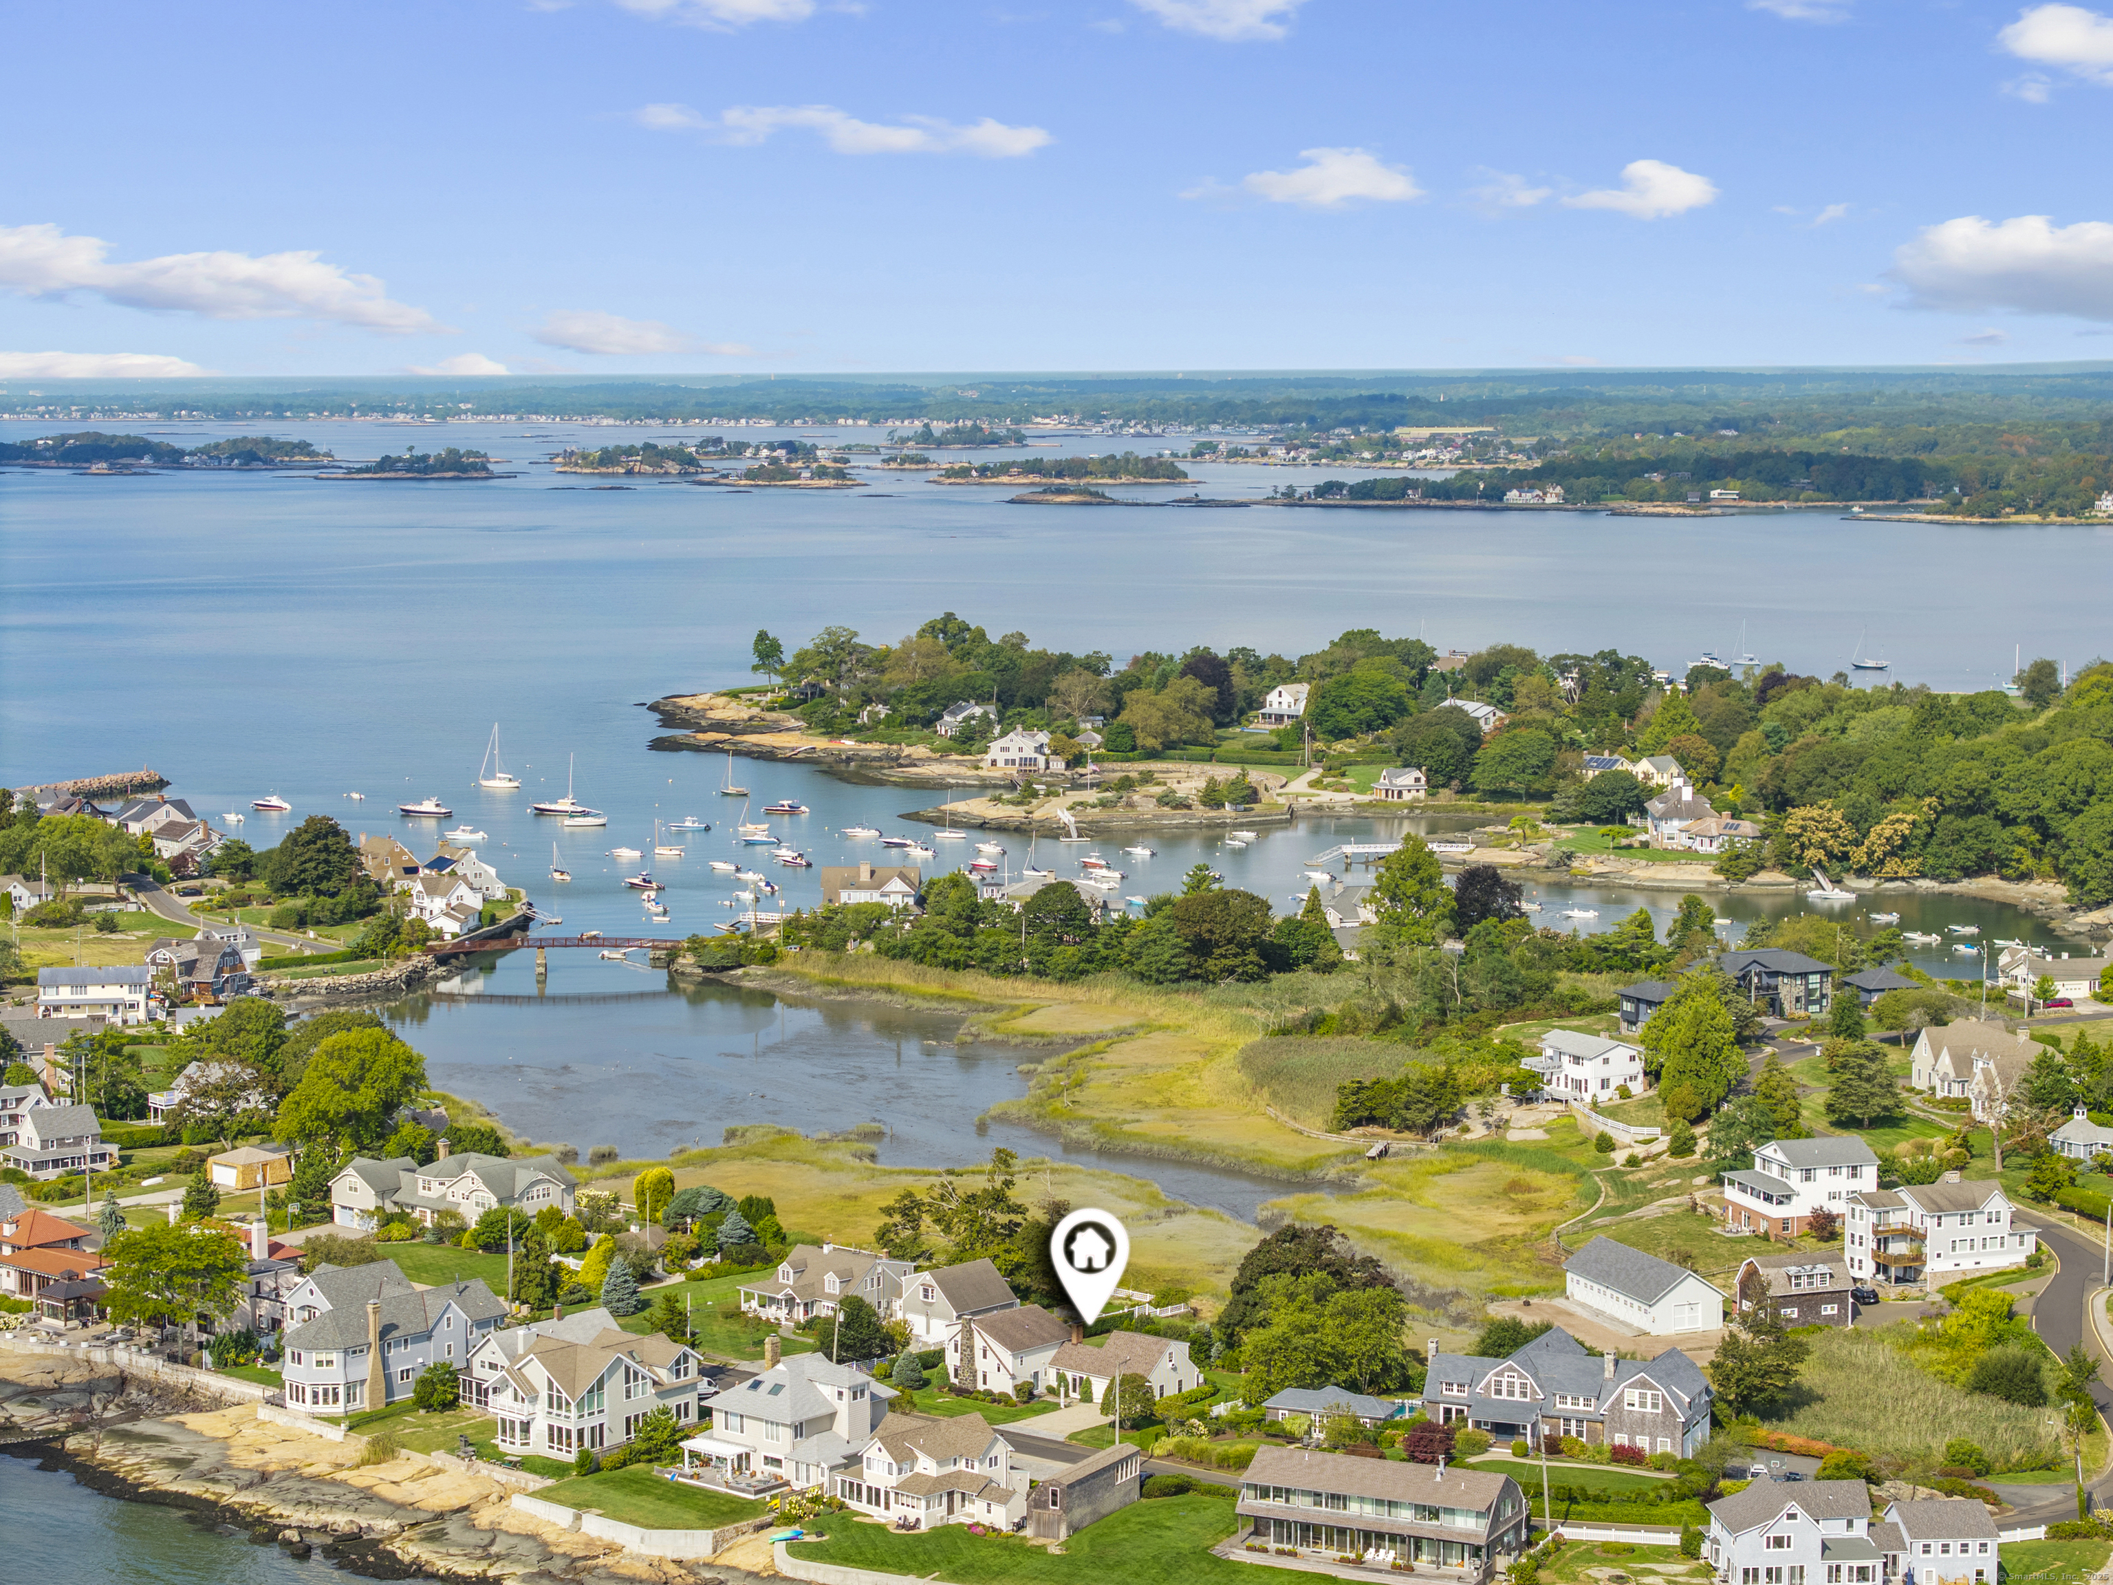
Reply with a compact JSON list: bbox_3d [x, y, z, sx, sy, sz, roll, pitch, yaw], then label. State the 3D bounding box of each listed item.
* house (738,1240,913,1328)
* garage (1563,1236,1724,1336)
[{"bbox_3d":[-24.520,51.990,455.770,13.700,7.200,14.200,5,8,43],"label":"house"},{"bbox_3d":[62.640,52.320,455.490,9.150,6.600,19.660,-2,6,-21],"label":"garage"}]

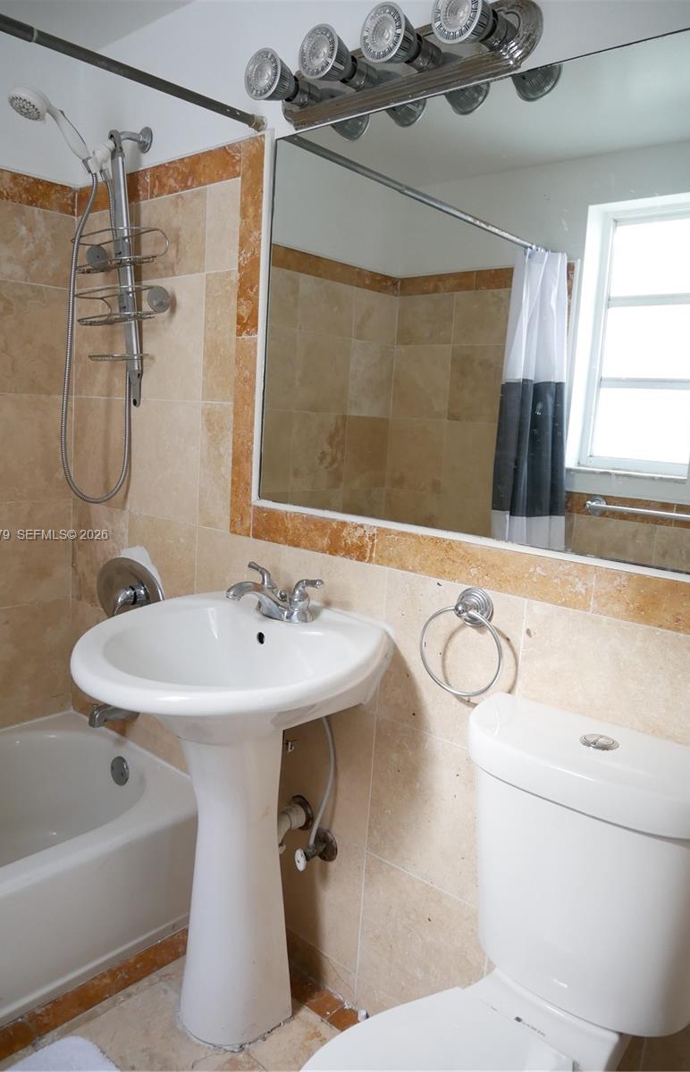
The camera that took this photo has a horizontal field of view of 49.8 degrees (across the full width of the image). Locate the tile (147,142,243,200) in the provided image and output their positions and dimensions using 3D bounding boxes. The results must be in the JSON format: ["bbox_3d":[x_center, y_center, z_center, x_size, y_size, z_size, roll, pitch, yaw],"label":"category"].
[{"bbox_3d":[-0.360,-0.870,1.785,0.356,0.076,0.012,11,12,40],"label":"tile"}]

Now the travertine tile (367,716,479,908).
[{"bbox_3d":[0.175,0.544,1.478,0.304,0.304,0.010,11,11,40],"label":"travertine tile"}]

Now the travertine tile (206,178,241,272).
[{"bbox_3d":[-0.283,-0.723,1.746,0.122,0.200,0.010,11,11,40],"label":"travertine tile"}]

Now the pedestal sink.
[{"bbox_3d":[-0.276,0.611,1.523,0.560,0.883,0.530,11,12,39],"label":"pedestal sink"}]

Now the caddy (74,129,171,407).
[{"bbox_3d":[-0.570,-0.672,1.894,0.260,0.677,0.130,11,12,40],"label":"caddy"}]

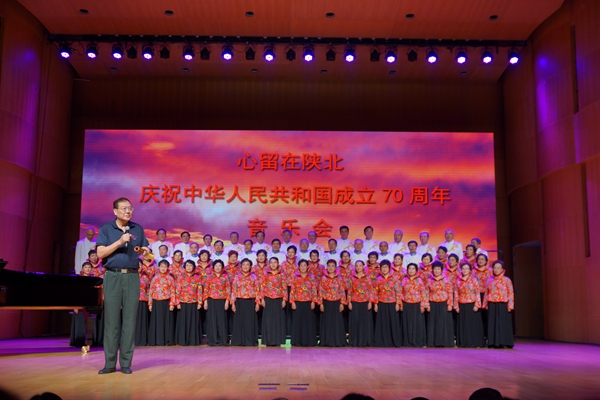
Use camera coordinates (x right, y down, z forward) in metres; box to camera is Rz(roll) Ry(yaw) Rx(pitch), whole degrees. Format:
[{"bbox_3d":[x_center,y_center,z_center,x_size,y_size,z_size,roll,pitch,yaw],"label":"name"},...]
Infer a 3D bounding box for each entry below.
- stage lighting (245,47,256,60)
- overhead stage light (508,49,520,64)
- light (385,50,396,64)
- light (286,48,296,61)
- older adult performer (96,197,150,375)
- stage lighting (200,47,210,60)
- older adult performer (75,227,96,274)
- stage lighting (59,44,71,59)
[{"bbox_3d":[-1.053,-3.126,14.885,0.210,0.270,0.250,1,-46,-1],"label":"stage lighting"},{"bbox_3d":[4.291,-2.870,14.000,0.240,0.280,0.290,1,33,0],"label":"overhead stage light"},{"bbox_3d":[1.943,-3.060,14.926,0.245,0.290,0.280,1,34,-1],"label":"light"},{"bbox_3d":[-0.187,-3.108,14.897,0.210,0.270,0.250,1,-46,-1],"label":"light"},{"bbox_3d":[-1.837,0.883,7.285,0.580,1.770,0.420,3,-9,-18],"label":"older adult performer"},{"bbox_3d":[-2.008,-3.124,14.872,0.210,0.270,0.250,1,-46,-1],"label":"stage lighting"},{"bbox_3d":[-4.155,1.365,13.730,0.540,1.700,0.340,4,-10,-22],"label":"older adult performer"},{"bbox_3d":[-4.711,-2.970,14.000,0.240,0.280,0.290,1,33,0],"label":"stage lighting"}]

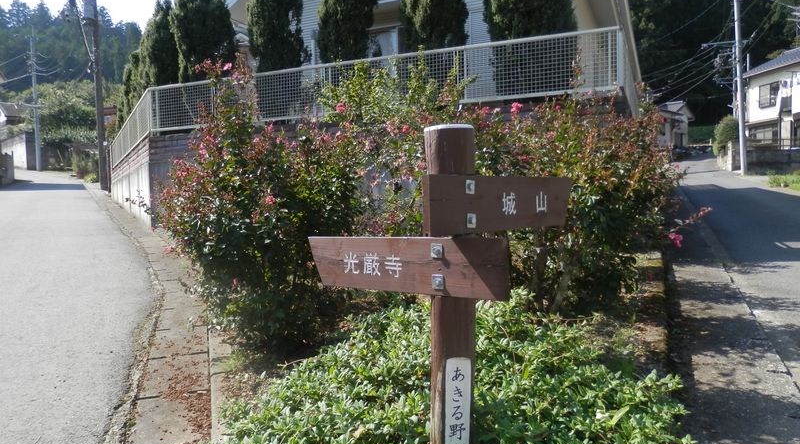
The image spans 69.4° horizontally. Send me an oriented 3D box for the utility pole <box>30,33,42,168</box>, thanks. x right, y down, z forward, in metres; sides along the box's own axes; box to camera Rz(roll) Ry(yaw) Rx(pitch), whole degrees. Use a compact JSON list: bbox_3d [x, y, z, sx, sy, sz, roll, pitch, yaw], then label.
[{"bbox_3d":[-24.250,-7.900,38.500,0.360,9.100,0.360,-1,3,0],"label":"utility pole"}]

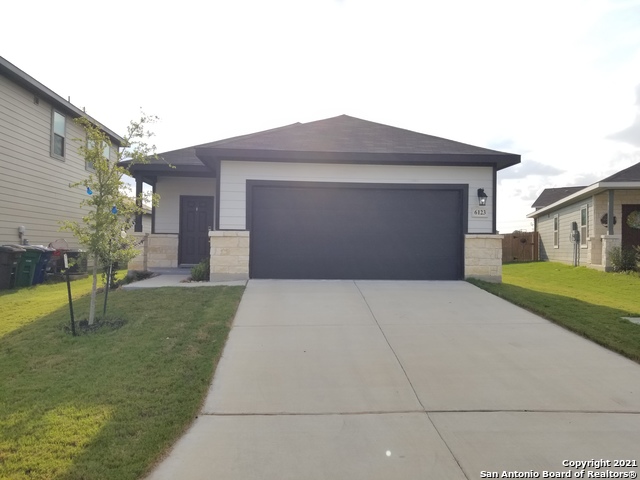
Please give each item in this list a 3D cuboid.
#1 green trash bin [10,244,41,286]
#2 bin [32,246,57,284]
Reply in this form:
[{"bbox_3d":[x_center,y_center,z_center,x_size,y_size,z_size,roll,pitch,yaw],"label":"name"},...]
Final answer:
[{"bbox_3d":[-8.189,0.732,13.261,0.810,1.100,0.680,0,-1,11],"label":"green trash bin"},{"bbox_3d":[-8.289,0.757,14.061,0.810,1.100,0.680,1,-1,-3],"label":"bin"}]

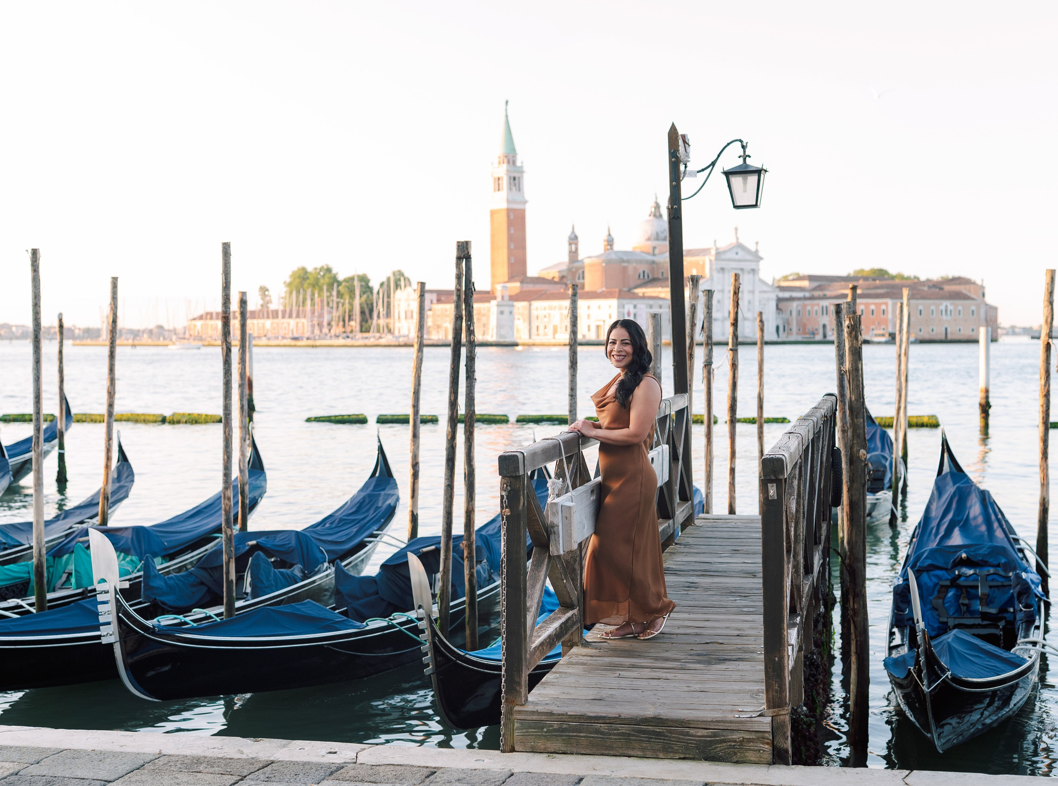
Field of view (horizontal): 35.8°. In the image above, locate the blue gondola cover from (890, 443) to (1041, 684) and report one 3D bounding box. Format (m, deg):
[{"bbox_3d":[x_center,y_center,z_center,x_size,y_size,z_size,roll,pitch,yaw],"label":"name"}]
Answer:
[{"bbox_3d":[4.130,1.453,15.500,1.400,1.150,9.100,0,2,15],"label":"blue gondola cover"}]

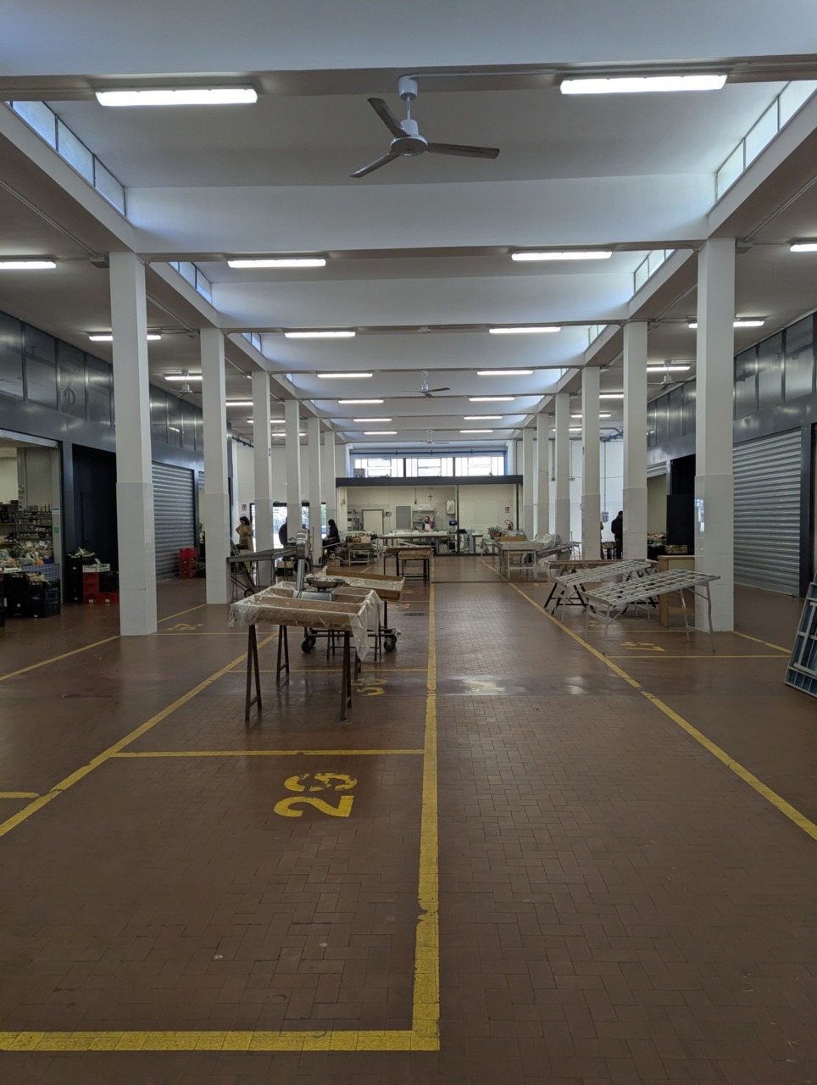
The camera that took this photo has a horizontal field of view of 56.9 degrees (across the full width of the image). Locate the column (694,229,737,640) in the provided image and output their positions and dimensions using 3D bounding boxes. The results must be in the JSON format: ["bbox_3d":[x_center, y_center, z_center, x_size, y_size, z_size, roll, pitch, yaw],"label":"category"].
[{"bbox_3d":[3.903,-1.321,9.613,0.341,4.872,0.368,-1,2,2],"label":"column"}]

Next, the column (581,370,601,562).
[{"bbox_3d":[4.153,-1.522,17.120,0.341,4.872,0.368,-1,2,2],"label":"column"}]

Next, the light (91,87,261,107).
[{"bbox_3d":[-1.823,-3.523,5.943,1.270,0.100,0.130,-1,2,2],"label":"light"}]

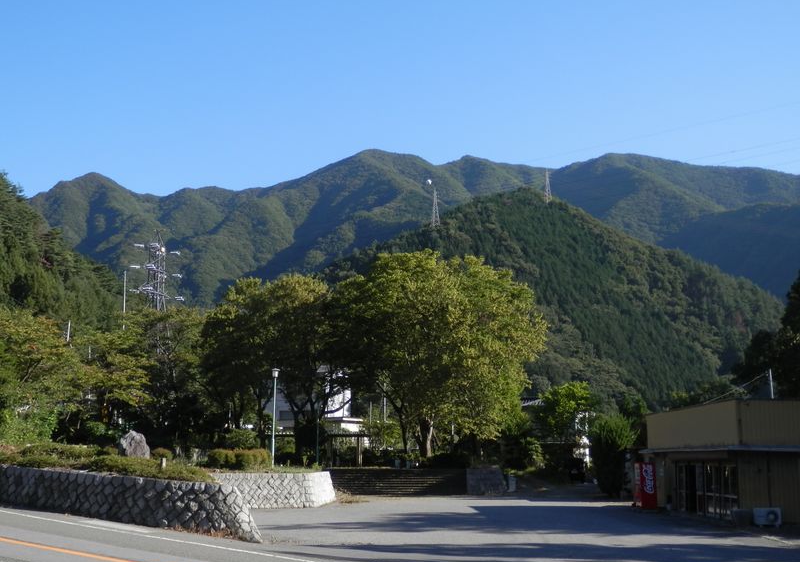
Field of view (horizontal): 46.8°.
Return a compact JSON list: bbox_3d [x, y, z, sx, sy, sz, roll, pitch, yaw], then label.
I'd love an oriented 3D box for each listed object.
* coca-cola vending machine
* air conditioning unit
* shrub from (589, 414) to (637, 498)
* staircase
[{"bbox_3d":[9.893,8.215,37.100,0.700,1.830,1.000,0,-11,0],"label":"coca-cola vending machine"},{"bbox_3d":[11.450,7.378,28.800,0.800,0.570,0.290,0,-11,0],"label":"air conditioning unit"},{"bbox_3d":[10.919,8.992,47.500,2.350,4.100,2.300,0,-11,0],"label":"shrub"},{"bbox_3d":[-0.120,12.076,55.715,8.300,1.470,3.500,0,-11,0],"label":"staircase"}]

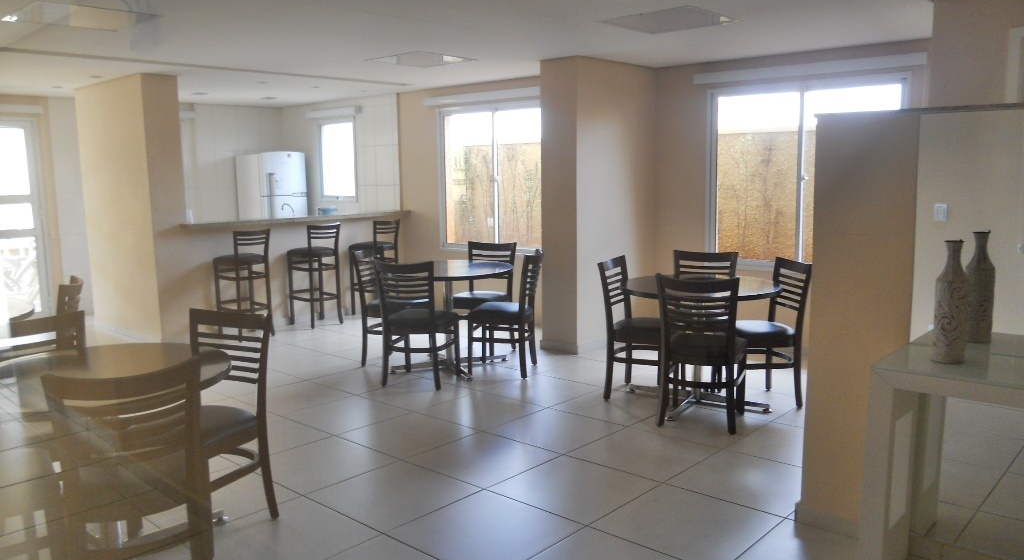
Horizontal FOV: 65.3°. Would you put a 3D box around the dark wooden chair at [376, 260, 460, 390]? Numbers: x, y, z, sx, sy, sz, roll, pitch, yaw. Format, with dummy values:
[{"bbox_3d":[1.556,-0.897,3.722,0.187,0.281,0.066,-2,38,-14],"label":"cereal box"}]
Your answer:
[{"bbox_3d":[-0.660,0.284,5.710,0.445,0.900,0.490,2,9,17],"label":"dark wooden chair"}]

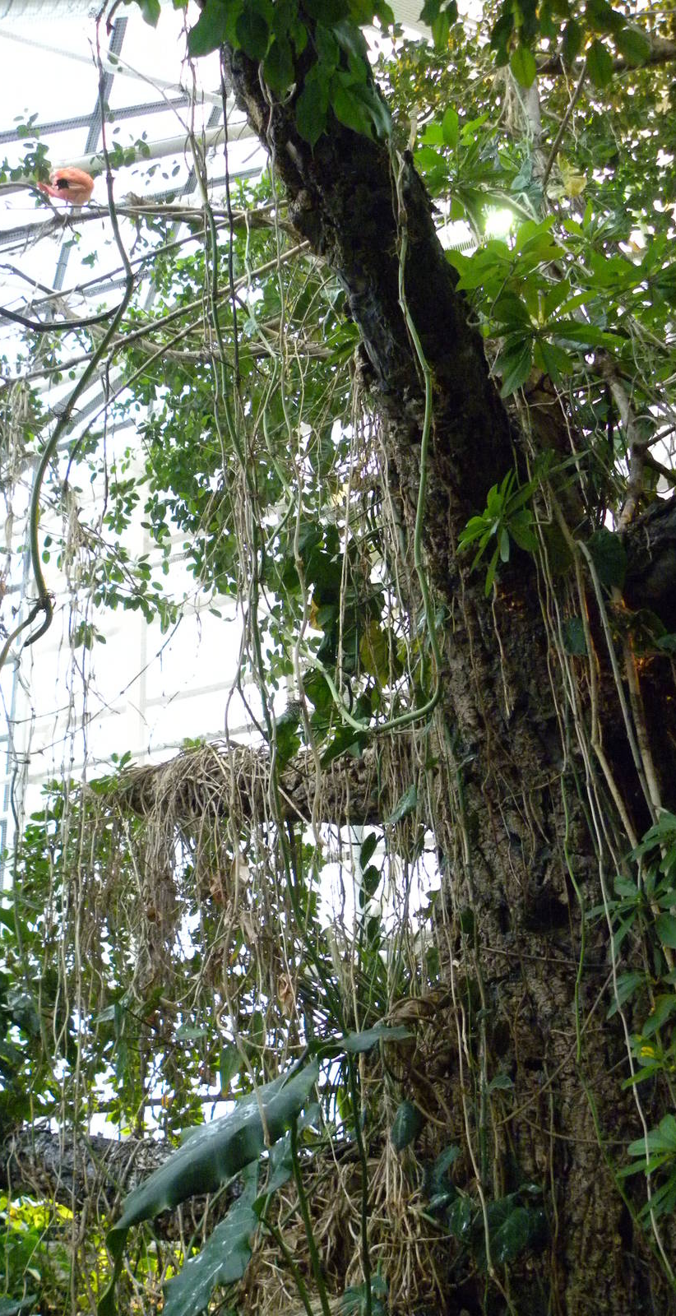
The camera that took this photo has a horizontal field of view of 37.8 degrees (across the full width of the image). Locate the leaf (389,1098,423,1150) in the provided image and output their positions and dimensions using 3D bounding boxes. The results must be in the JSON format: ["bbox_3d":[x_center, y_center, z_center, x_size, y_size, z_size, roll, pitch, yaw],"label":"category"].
[{"bbox_3d":[0.190,1.275,2.700,0.085,0.135,0.040,2,-25,15],"label":"leaf"}]

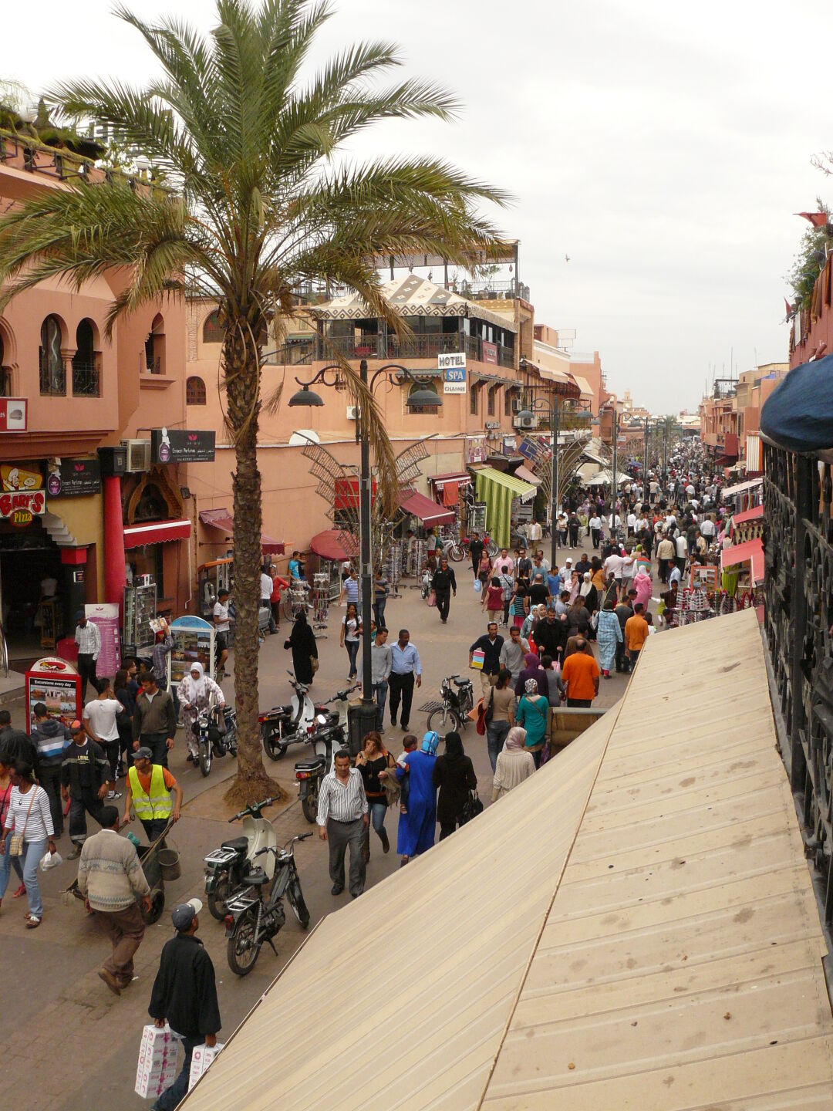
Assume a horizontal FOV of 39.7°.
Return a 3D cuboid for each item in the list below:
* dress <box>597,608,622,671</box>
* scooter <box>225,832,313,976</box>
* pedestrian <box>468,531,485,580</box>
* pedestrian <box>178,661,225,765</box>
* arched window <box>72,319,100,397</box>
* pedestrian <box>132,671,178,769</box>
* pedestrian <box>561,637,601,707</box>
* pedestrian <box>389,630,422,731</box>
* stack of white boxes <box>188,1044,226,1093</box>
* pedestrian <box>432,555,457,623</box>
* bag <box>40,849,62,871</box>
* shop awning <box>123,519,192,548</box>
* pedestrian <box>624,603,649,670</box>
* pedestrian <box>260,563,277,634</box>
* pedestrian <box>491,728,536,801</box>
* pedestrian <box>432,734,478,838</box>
[{"bbox_3d":[4.130,1.819,24.710,0.560,1.380,0.380,1,6,8],"label":"dress"},{"bbox_3d":[-1.417,3.438,11.528,0.660,1.030,1.680,3,6,25],"label":"scooter"},{"bbox_3d":[2.084,0.072,40.214,0.560,1.740,0.400,1,6,10],"label":"pedestrian"},{"bbox_3d":[-3.397,2.476,18.198,0.660,1.600,0.500,1,6,11],"label":"pedestrian"},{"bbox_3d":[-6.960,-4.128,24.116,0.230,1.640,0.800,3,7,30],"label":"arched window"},{"bbox_3d":[-3.918,2.608,17.299,0.620,1.750,0.360,0,6,-3],"label":"pedestrian"},{"bbox_3d":[2.790,2.259,19.629,0.660,1.740,0.400,1,6,12],"label":"pedestrian"},{"bbox_3d":[-0.206,2.168,20.324,0.570,1.770,0.380,0,6,-4],"label":"pedestrian"},{"bbox_3d":[-1.494,3.880,8.581,0.180,0.530,0.240,5,7,37],"label":"stack of white boxes"},{"bbox_3d":[0.768,0.941,31.457,0.640,1.800,0.420,0,6,2],"label":"pedestrian"},{"bbox_3d":[-3.917,3.270,12.400,0.240,0.230,0.180,1,6,6],"label":"bag"},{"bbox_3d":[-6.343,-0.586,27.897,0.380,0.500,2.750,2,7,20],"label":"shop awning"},{"bbox_3d":[4.676,1.859,24.361,0.500,1.740,0.360,2,6,17],"label":"pedestrian"},{"bbox_3d":[-3.911,1.172,30.178,0.500,1.750,0.450,4,7,30],"label":"pedestrian"},{"bbox_3d":[1.249,2.956,14.654,0.520,1.620,0.360,1,6,8],"label":"pedestrian"},{"bbox_3d":[0.464,2.918,13.869,0.530,1.630,0.380,1,6,11],"label":"pedestrian"}]

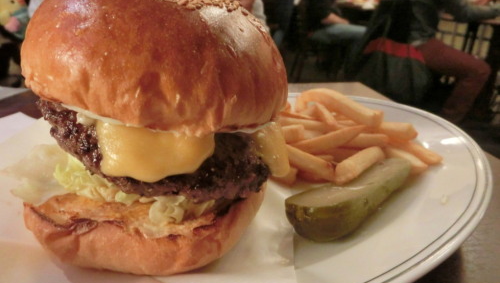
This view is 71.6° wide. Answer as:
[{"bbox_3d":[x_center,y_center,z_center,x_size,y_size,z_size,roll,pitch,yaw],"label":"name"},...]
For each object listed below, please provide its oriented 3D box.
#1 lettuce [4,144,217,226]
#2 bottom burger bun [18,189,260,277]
[{"bbox_3d":[-0.051,0.009,0.145,0.104,0.026,0.082,2,17,-1],"label":"lettuce"},{"bbox_3d":[-0.043,0.025,0.155,0.099,0.028,0.099,1,18,0],"label":"bottom burger bun"}]

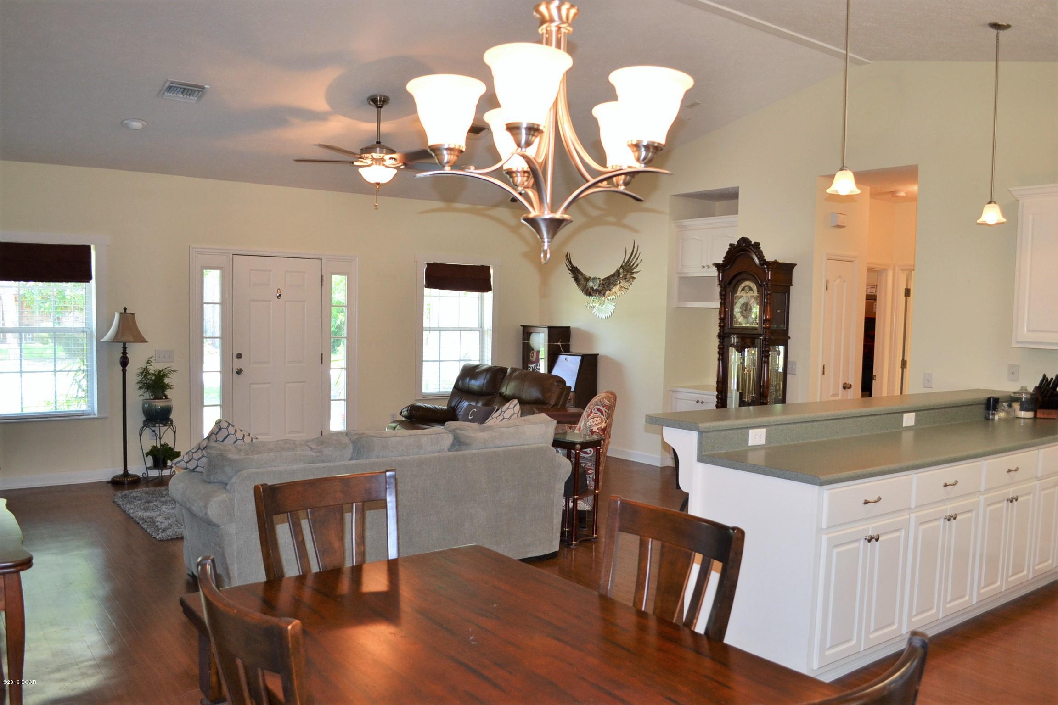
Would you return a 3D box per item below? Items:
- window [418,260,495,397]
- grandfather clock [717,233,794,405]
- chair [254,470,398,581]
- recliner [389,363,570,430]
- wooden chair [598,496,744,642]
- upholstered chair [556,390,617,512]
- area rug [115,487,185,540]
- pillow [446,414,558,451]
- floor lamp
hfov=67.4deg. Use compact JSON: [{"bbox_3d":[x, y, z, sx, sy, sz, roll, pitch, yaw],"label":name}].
[{"bbox_3d":[-0.836,-0.254,9.162,0.970,1.550,0.100,-1,4,-36],"label":"window"},{"bbox_3d":[1.962,0.134,7.034,0.370,2.280,0.630,-1,4,-36],"label":"grandfather clock"},{"bbox_3d":[-0.533,0.938,2.547,0.490,1.010,0.560,-1,4,-38],"label":"chair"},{"bbox_3d":[-0.466,0.685,7.625,1.050,1.000,1.650,-1,4,-40],"label":"recliner"},{"bbox_3d":[0.237,1.002,2.375,0.570,1.000,0.500,-2,4,-43],"label":"wooden chair"},{"bbox_3d":[0.278,0.779,6.200,0.760,1.000,0.660,2,3,6],"label":"upholstered chair"},{"bbox_3d":[-2.117,1.193,6.614,2.150,0.030,1.550,-1,4,-36],"label":"area rug"},{"bbox_3d":[-0.205,0.628,5.235,0.730,0.470,0.220,-1,16,-34],"label":"pillow"},{"bbox_3d":[-3.465,0.374,6.804,0.380,1.550,0.380,-1,4,-34],"label":"floor lamp"}]

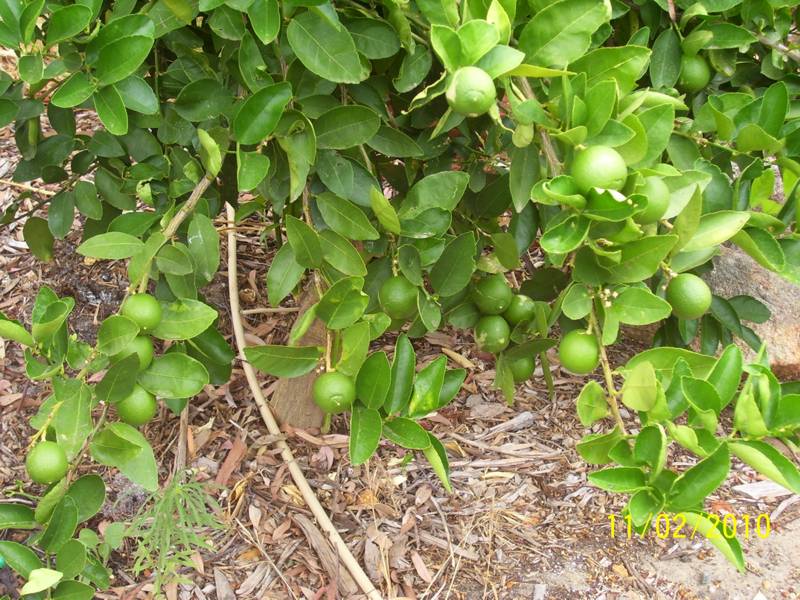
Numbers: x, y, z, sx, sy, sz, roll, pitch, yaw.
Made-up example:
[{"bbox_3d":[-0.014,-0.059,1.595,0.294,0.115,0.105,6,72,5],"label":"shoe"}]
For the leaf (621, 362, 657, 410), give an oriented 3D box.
[{"bbox_3d":[0.246,0.088,1.570,0.038,0.054,0.015,15,9,10],"label":"leaf"}]

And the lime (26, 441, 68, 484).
[{"bbox_3d":[-0.398,0.183,1.720,0.047,0.049,0.047,0,25,0],"label":"lime"}]

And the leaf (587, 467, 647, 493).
[{"bbox_3d":[0.233,0.191,1.620,0.066,0.014,0.033,8,49,-9],"label":"leaf"}]

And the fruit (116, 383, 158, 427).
[{"bbox_3d":[-0.283,0.113,1.640,0.045,0.047,0.045,0,32,0],"label":"fruit"}]

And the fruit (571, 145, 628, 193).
[{"bbox_3d":[0.194,-0.124,1.480,0.053,0.054,0.053,0,28,0],"label":"fruit"}]

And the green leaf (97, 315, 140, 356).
[{"bbox_3d":[-0.317,0.040,1.720,0.054,0.018,0.049,-22,71,8],"label":"green leaf"}]

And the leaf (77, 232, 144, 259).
[{"bbox_3d":[-0.332,-0.062,1.750,0.077,0.017,0.041,-5,52,-4],"label":"leaf"}]

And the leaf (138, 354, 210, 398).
[{"bbox_3d":[-0.257,0.086,1.730,0.080,0.020,0.052,6,73,2],"label":"leaf"}]

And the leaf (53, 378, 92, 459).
[{"bbox_3d":[-0.348,0.126,1.620,0.043,0.088,0.015,11,-12,2],"label":"leaf"}]

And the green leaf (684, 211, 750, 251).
[{"bbox_3d":[0.316,-0.068,1.530,0.082,0.015,0.034,-29,46,6],"label":"green leaf"}]

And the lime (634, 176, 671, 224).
[{"bbox_3d":[0.250,-0.101,1.540,0.048,0.050,0.048,0,32,0],"label":"lime"}]

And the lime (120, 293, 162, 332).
[{"bbox_3d":[-0.286,0.014,1.690,0.044,0.044,0.044,0,25,0],"label":"lime"}]

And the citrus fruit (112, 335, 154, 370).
[{"bbox_3d":[-0.300,0.058,1.720,0.046,0.048,0.046,0,28,0],"label":"citrus fruit"}]

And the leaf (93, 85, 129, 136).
[{"bbox_3d":[-0.315,-0.207,1.660,0.031,0.010,0.068,-26,72,-9],"label":"leaf"}]

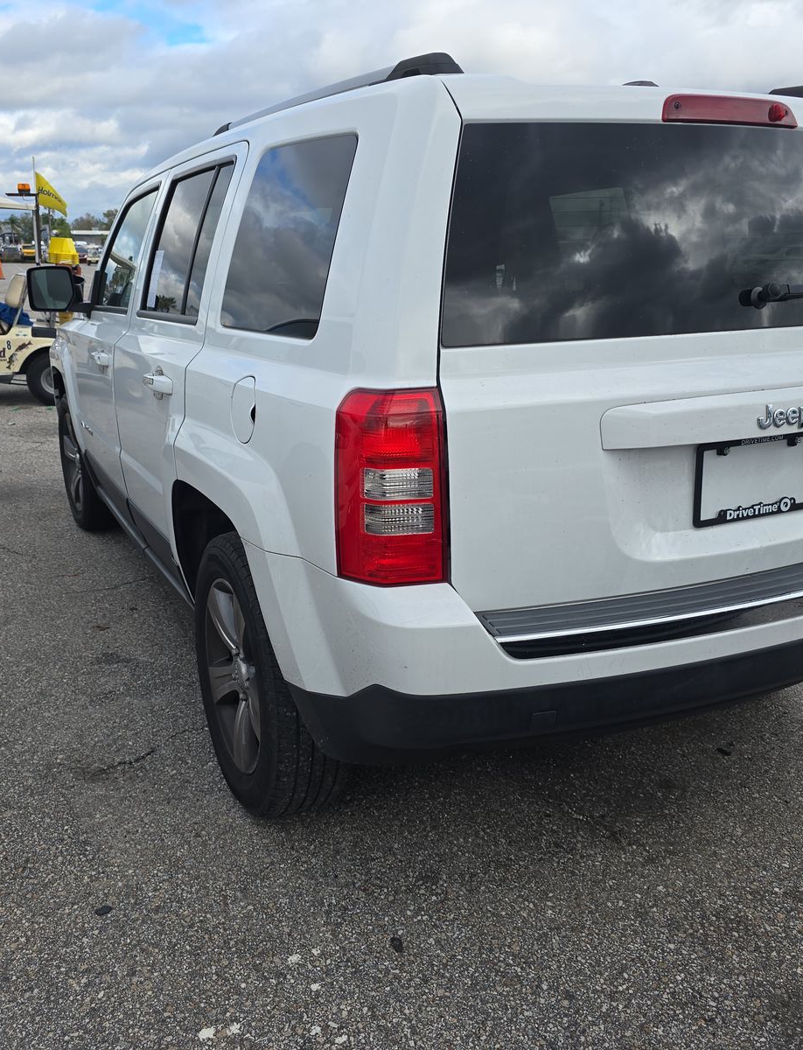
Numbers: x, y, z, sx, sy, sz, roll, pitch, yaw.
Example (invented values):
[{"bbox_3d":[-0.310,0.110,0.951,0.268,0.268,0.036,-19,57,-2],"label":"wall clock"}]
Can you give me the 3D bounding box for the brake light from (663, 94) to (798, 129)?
[{"bbox_3d":[0.592,-0.753,1.690,0.325,0.062,0.050,-8,10,-24],"label":"brake light"}]

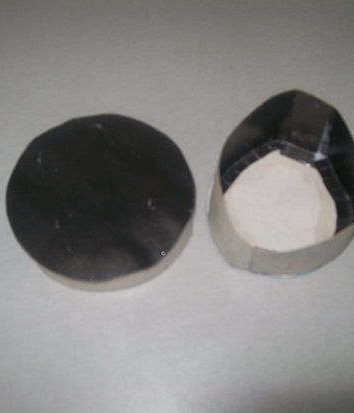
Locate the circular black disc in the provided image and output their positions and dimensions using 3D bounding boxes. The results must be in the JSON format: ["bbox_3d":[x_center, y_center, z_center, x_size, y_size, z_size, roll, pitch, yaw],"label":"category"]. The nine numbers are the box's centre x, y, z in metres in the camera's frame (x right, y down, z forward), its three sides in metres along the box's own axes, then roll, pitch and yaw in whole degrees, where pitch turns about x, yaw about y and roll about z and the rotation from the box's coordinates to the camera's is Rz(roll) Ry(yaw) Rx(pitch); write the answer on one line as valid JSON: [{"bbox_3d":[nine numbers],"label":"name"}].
[{"bbox_3d":[-0.043,-0.004,0.330,0.105,0.021,0.105,0,63,-2],"label":"circular black disc"}]

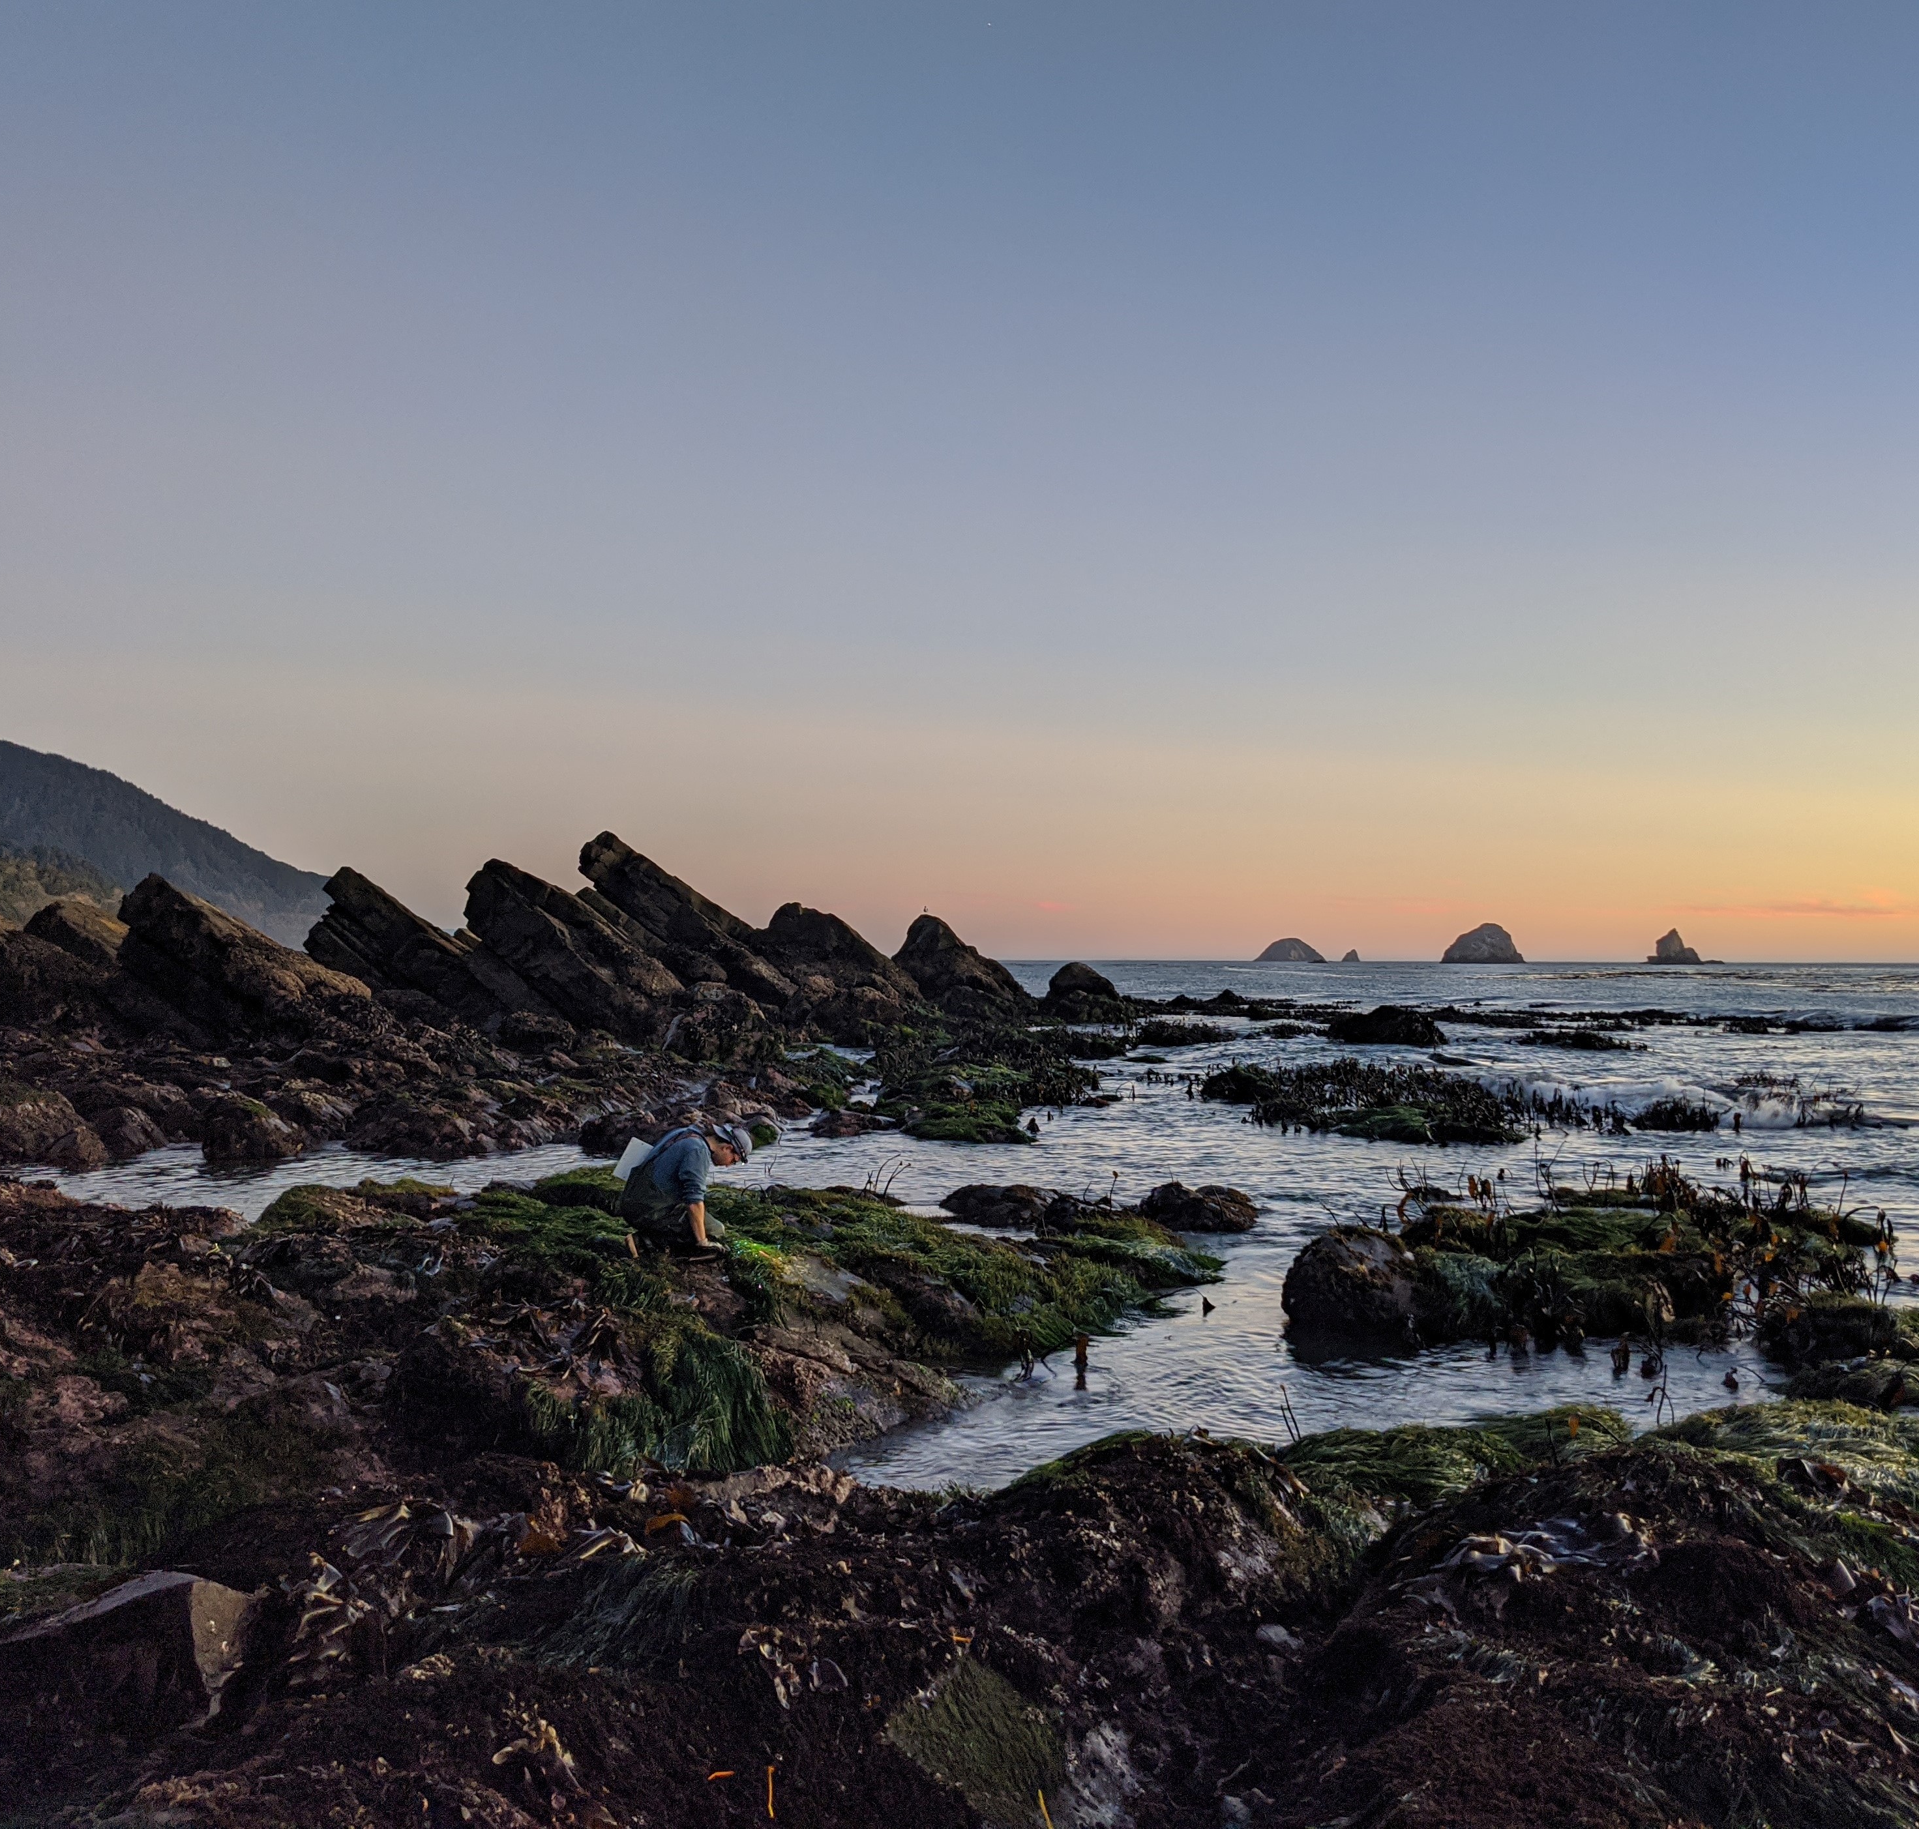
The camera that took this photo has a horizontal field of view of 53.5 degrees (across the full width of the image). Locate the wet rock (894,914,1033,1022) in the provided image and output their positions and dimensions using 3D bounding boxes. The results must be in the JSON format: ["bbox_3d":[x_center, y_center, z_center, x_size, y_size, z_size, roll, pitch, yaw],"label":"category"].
[{"bbox_3d":[0.124,1.770,62.000,4.533,3.408,4.000,0,-1,0],"label":"wet rock"}]

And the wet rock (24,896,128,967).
[{"bbox_3d":[-23.062,0.651,50.000,2.820,2.209,3.000,1,-2,-25],"label":"wet rock"}]

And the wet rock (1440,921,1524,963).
[{"bbox_3d":[548.878,30.048,2000.000,83.066,43.189,75.000,0,-1,15],"label":"wet rock"}]

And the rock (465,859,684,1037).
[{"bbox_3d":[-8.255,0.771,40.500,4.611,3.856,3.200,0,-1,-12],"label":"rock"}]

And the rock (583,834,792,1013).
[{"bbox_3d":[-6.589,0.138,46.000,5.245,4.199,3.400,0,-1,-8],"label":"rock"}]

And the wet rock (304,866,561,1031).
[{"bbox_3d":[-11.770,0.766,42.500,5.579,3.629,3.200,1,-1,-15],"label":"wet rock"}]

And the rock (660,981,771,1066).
[{"bbox_3d":[-4.505,1.998,35.000,2.017,1.546,1.700,0,-1,-7],"label":"rock"}]

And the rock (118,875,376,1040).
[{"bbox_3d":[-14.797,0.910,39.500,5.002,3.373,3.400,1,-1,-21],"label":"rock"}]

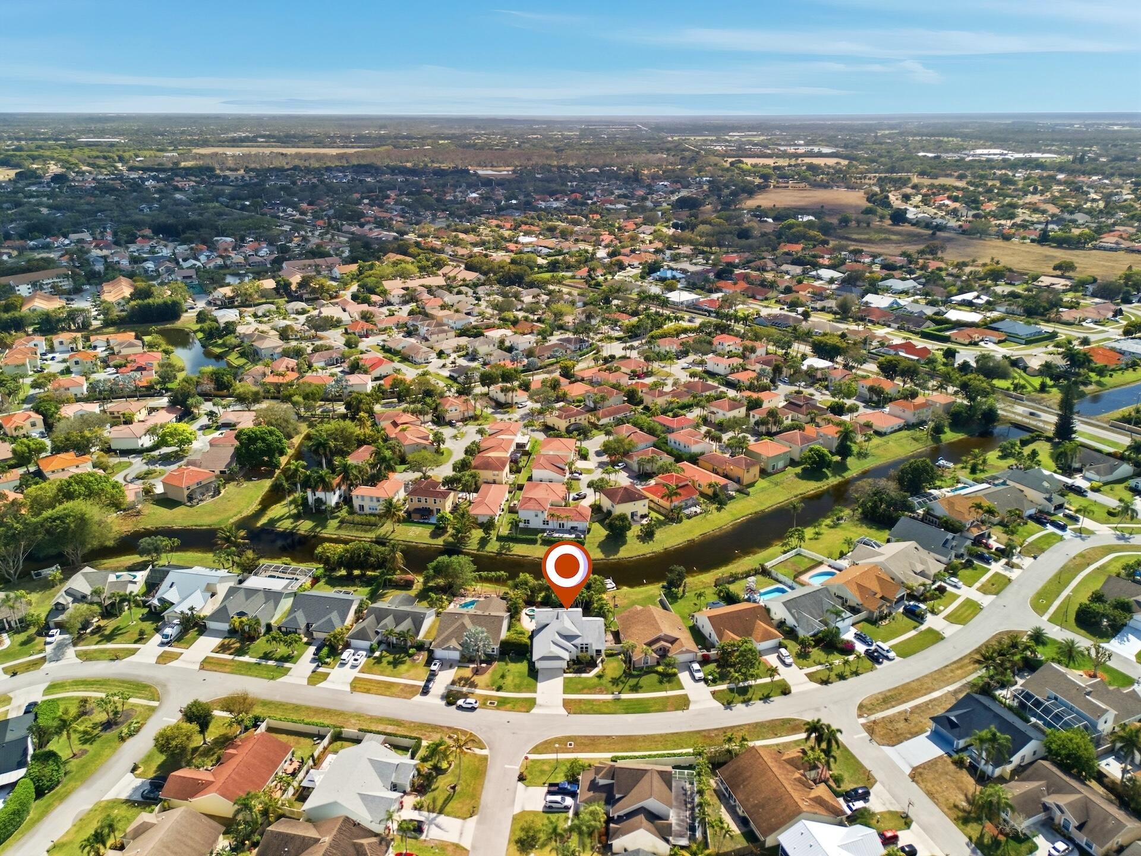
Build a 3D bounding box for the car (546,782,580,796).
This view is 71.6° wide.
[{"bbox_3d":[-1.350,65.440,143.360,5.750,1.880,2.000,0,22,0],"label":"car"}]

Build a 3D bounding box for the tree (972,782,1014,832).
[{"bbox_3d":[70.755,63.590,131.694,6.500,8.000,6.300,0,22,0],"label":"tree"}]

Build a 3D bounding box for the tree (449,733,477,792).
[{"bbox_3d":[-19.900,60.630,143.650,5.700,10.600,5.600,0,22,0],"label":"tree"}]

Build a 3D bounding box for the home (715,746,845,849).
[{"bbox_3d":[36.161,62.699,136.742,15.800,5.900,15.420,-7,23,-17],"label":"home"}]

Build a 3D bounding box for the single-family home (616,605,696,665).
[{"bbox_3d":[19.238,46.282,177.863,14.320,5.800,15.400,-4,22,-10],"label":"single-family home"}]

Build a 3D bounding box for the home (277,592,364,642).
[{"bbox_3d":[-58.135,42.990,185.946,14.800,5.900,14.740,3,22,8],"label":"home"}]

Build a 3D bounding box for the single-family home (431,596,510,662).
[{"bbox_3d":[-22.680,46.050,186.370,15.700,5.900,20.100,2,22,5],"label":"single-family home"}]

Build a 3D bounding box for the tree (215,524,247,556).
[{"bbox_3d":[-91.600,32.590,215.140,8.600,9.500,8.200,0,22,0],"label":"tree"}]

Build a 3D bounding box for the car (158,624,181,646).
[{"bbox_3d":[-93.570,47.950,186.080,2.100,2.600,5.500,3,22,6],"label":"car"}]

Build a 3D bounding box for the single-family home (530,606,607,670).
[{"bbox_3d":[-0.200,47.370,182.280,16.200,6.500,18.400,0,22,0],"label":"single-family home"}]

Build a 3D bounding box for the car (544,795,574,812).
[{"bbox_3d":[-1.882,64.836,137.083,4.650,1.680,1.870,1,22,2],"label":"car"}]

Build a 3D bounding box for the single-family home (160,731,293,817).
[{"bbox_3d":[-62.440,62.820,145.050,17.340,5.500,15.600,4,22,11],"label":"single-family home"}]

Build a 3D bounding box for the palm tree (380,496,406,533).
[{"bbox_3d":[-50.794,25.506,225.427,7.400,9.000,7.000,0,22,0],"label":"palm tree"}]

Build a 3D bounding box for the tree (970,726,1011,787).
[{"bbox_3d":[75.900,59.870,144.740,7.200,11.200,6.800,0,22,0],"label":"tree"}]

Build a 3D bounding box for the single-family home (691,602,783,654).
[{"bbox_3d":[38.172,44.971,181.000,14.850,5.900,14.390,-7,23,-17],"label":"single-family home"}]

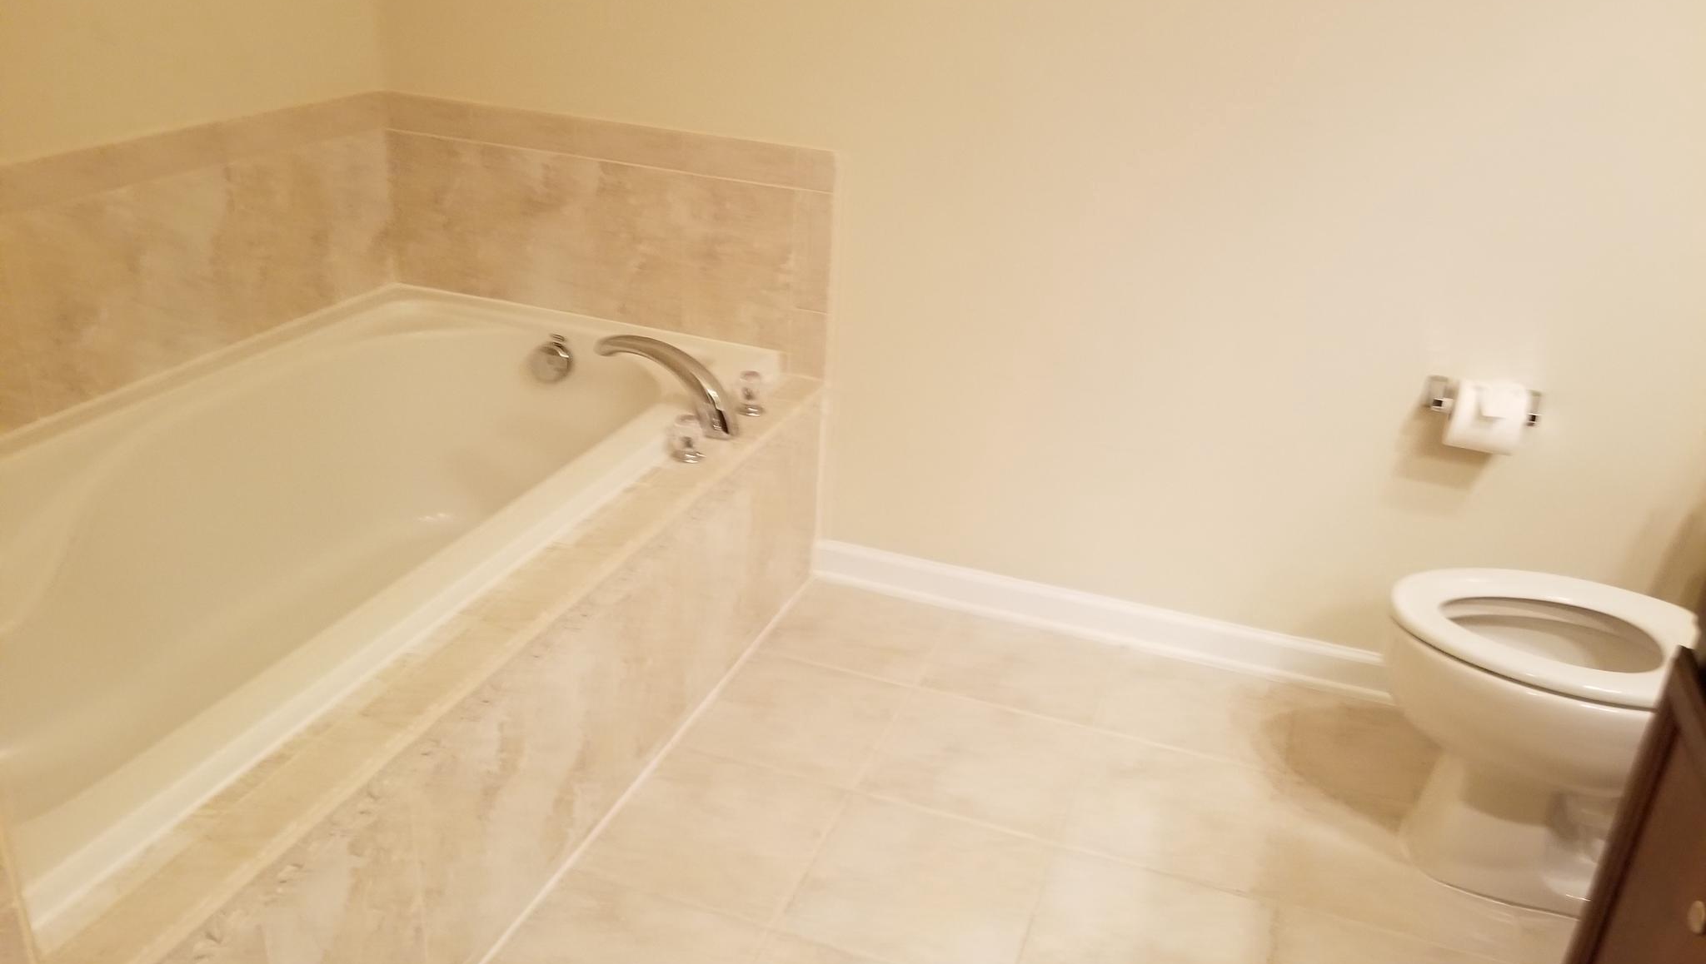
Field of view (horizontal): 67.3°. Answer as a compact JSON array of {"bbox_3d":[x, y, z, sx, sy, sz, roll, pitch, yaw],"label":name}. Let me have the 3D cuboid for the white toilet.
[{"bbox_3d":[1.127,0.258,1.827,0.690,0.740,0.440,11,23,16],"label":"white toilet"}]

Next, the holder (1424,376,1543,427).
[{"bbox_3d":[1.058,-0.125,2.149,0.178,0.057,0.080,11,23,16],"label":"holder"}]

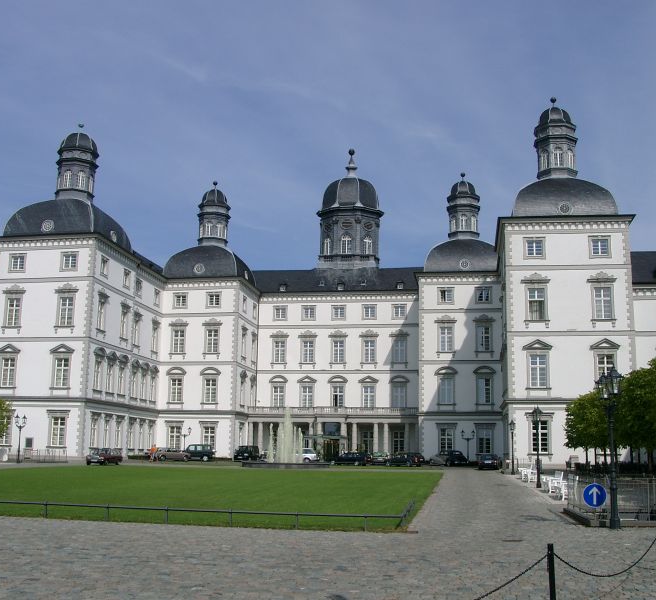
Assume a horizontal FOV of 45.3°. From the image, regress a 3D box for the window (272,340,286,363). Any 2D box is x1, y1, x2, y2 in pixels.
[{"bbox_3d":[-6.450,6.975,105.804,1.730,3.039,0.300,-1,-12,8],"label":"window"}]

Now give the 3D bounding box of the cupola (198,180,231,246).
[{"bbox_3d":[-15.227,-11.584,105.804,4.350,8.900,4.350,-1,-12,8],"label":"cupola"}]

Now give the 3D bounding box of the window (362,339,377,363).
[{"bbox_3d":[5.419,6.634,103.226,1.912,3.173,0.300,-1,-11,9],"label":"window"}]

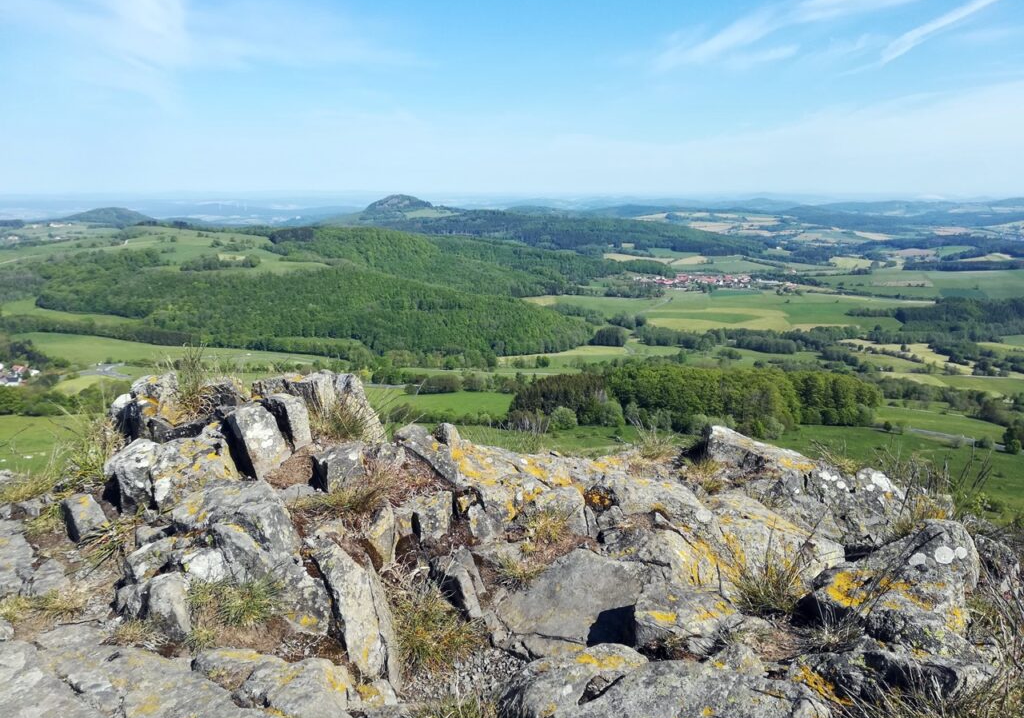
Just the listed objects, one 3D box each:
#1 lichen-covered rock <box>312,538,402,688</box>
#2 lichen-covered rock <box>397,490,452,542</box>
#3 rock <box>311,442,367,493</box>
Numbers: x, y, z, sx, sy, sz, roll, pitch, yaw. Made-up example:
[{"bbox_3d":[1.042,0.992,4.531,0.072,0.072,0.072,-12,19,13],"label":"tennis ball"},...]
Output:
[{"bbox_3d":[-0.516,0.824,2.550,0.240,0.377,0.330,-6,14,-24],"label":"lichen-covered rock"},{"bbox_3d":[-0.370,0.670,3.250,0.220,0.190,0.180,0,12,0],"label":"lichen-covered rock"},{"bbox_3d":[-0.780,0.486,3.500,0.252,0.180,0.200,-2,13,-10],"label":"rock"}]

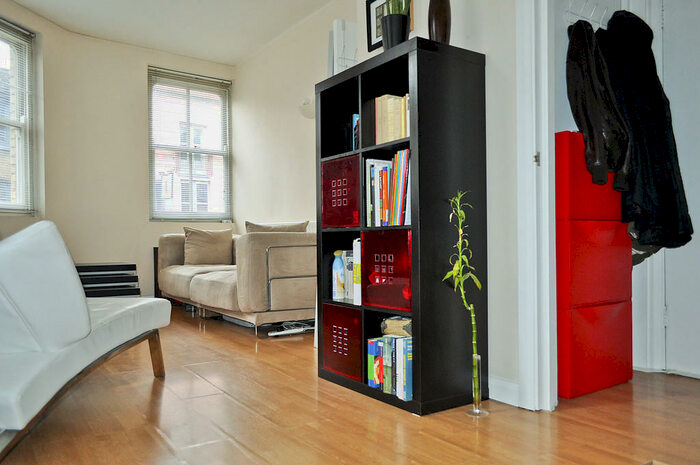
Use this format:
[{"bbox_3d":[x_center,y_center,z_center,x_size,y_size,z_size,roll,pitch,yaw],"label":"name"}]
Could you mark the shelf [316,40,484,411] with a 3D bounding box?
[{"bbox_3d":[0.213,-0.019,2.493,0.390,1.490,0.790,0,-1,-34],"label":"shelf"}]

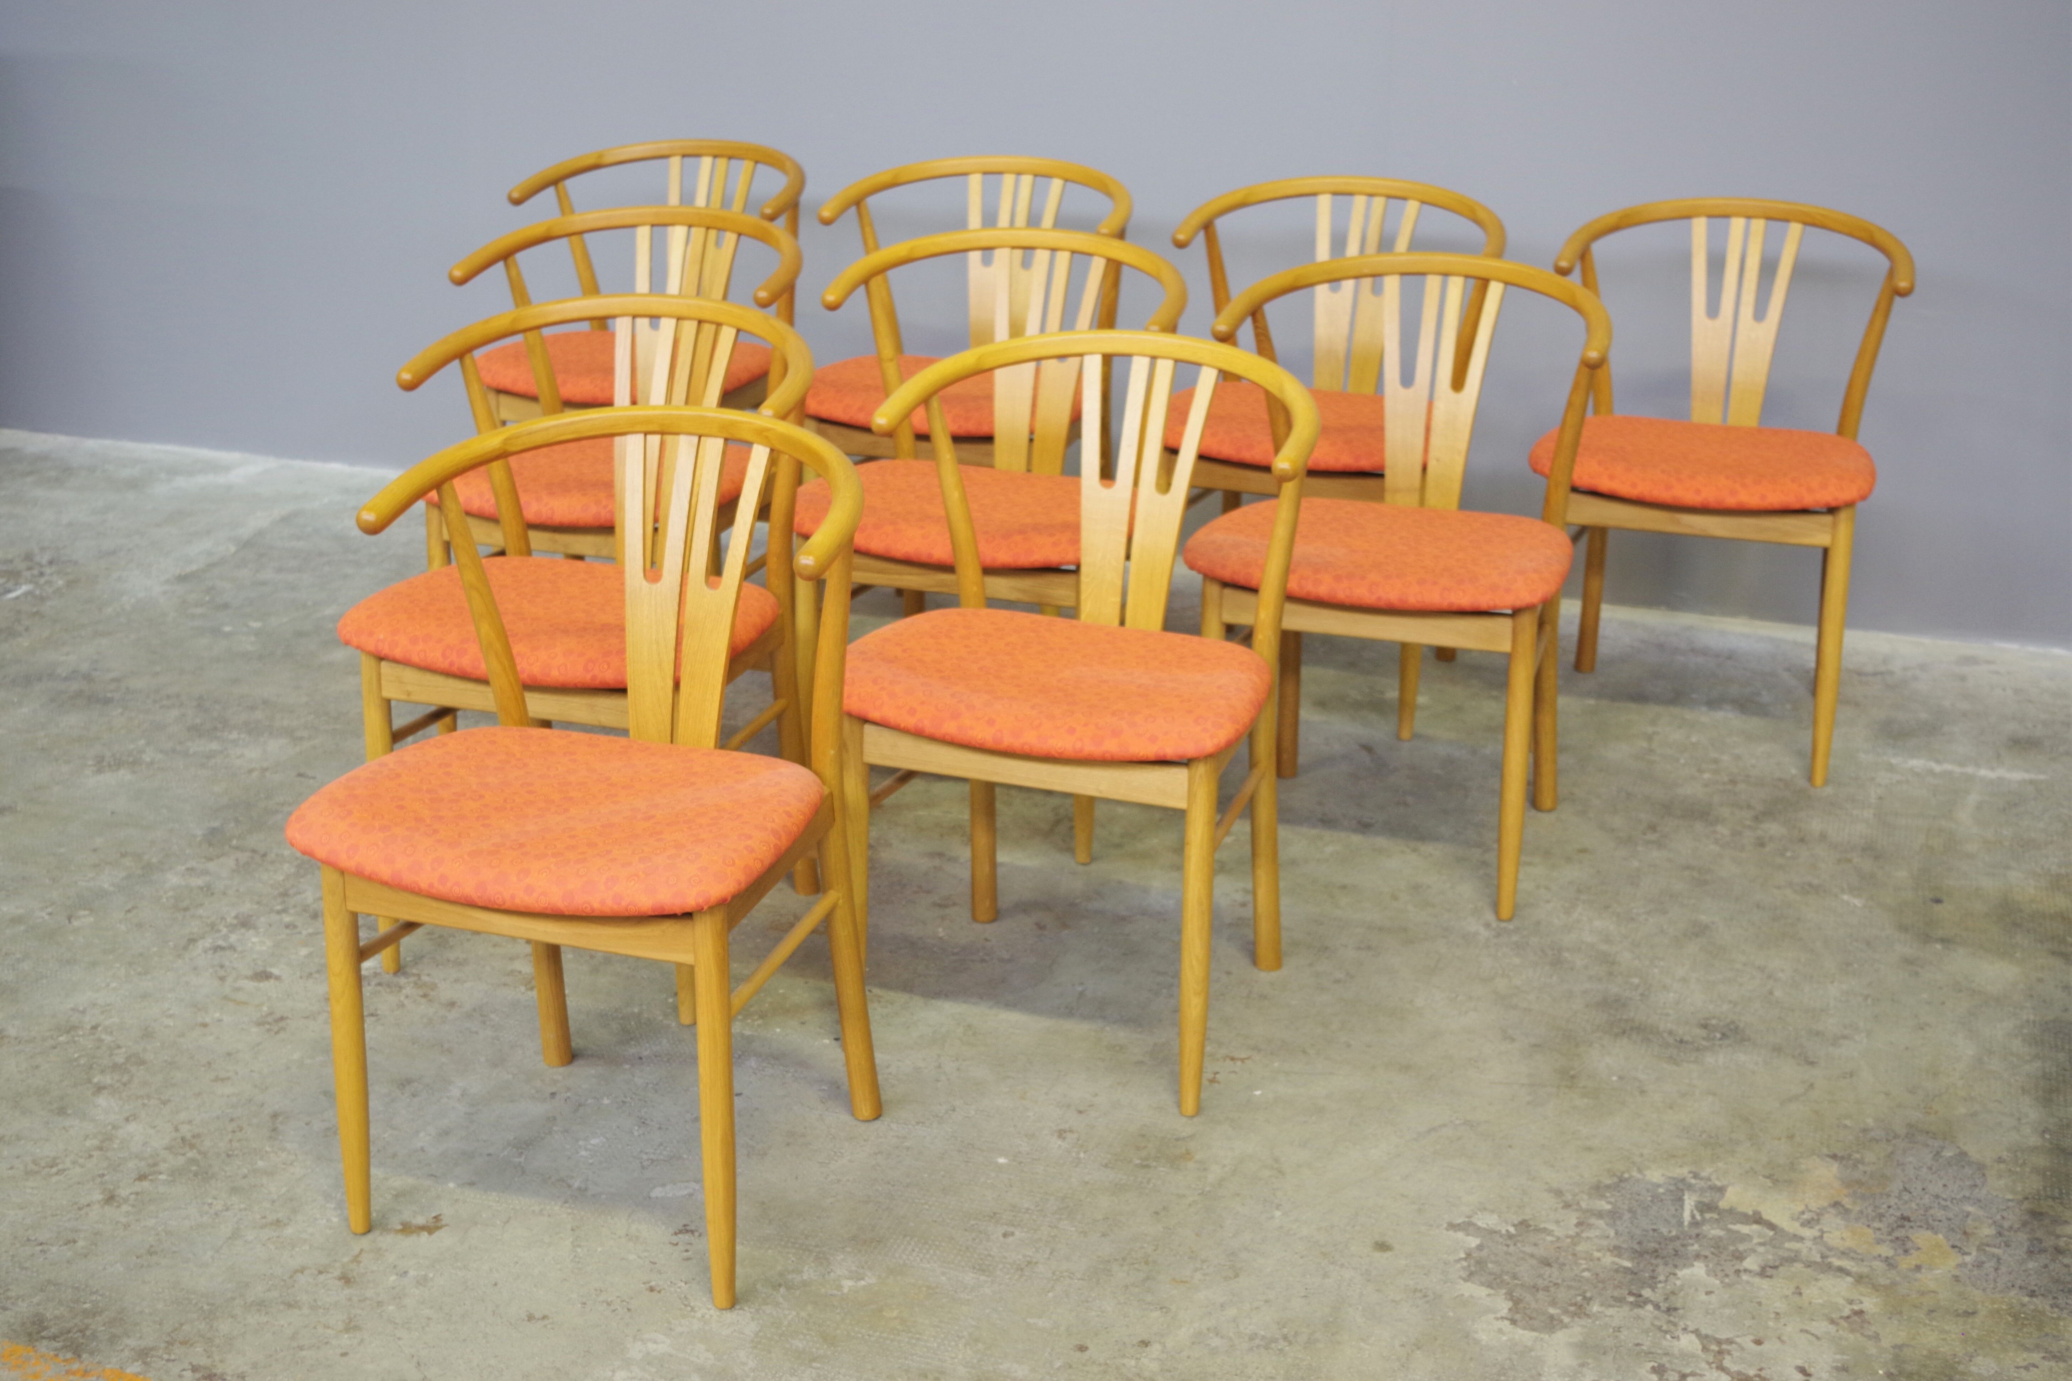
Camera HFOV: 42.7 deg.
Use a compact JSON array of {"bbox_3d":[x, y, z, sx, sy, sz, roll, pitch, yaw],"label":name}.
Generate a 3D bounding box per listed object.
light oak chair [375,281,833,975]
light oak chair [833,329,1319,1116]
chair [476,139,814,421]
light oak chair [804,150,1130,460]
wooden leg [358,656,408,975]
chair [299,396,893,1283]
[{"bbox_3d":[-0.533,-0.063,3.298,0.518,0.781,0.503,7,21,18],"label":"light oak chair"},{"bbox_3d":[0.057,0.013,3.096,0.518,0.781,0.503,7,21,19],"label":"light oak chair"},{"bbox_3d":[-0.655,-0.527,4.587,0.518,0.781,0.503,7,21,19],"label":"chair"},{"bbox_3d":[-0.109,-0.469,4.433,0.518,0.781,0.503,7,21,18],"label":"light oak chair"},{"bbox_3d":[-0.796,0.149,3.236,0.034,0.419,0.034,7,21,18],"label":"wooden leg"},{"bbox_3d":[-0.431,0.142,2.727,0.518,0.781,0.503,7,21,18],"label":"chair"}]

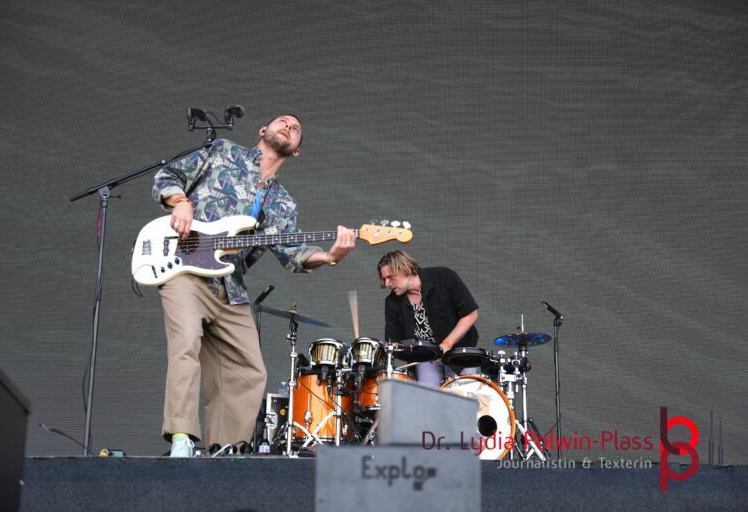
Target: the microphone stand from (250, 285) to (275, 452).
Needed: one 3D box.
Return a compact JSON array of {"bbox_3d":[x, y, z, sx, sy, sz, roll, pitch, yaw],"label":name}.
[{"bbox_3d":[-0.643,0.718,10.031,0.260,1.120,0.240,1,-8,-6],"label":"microphone stand"}]

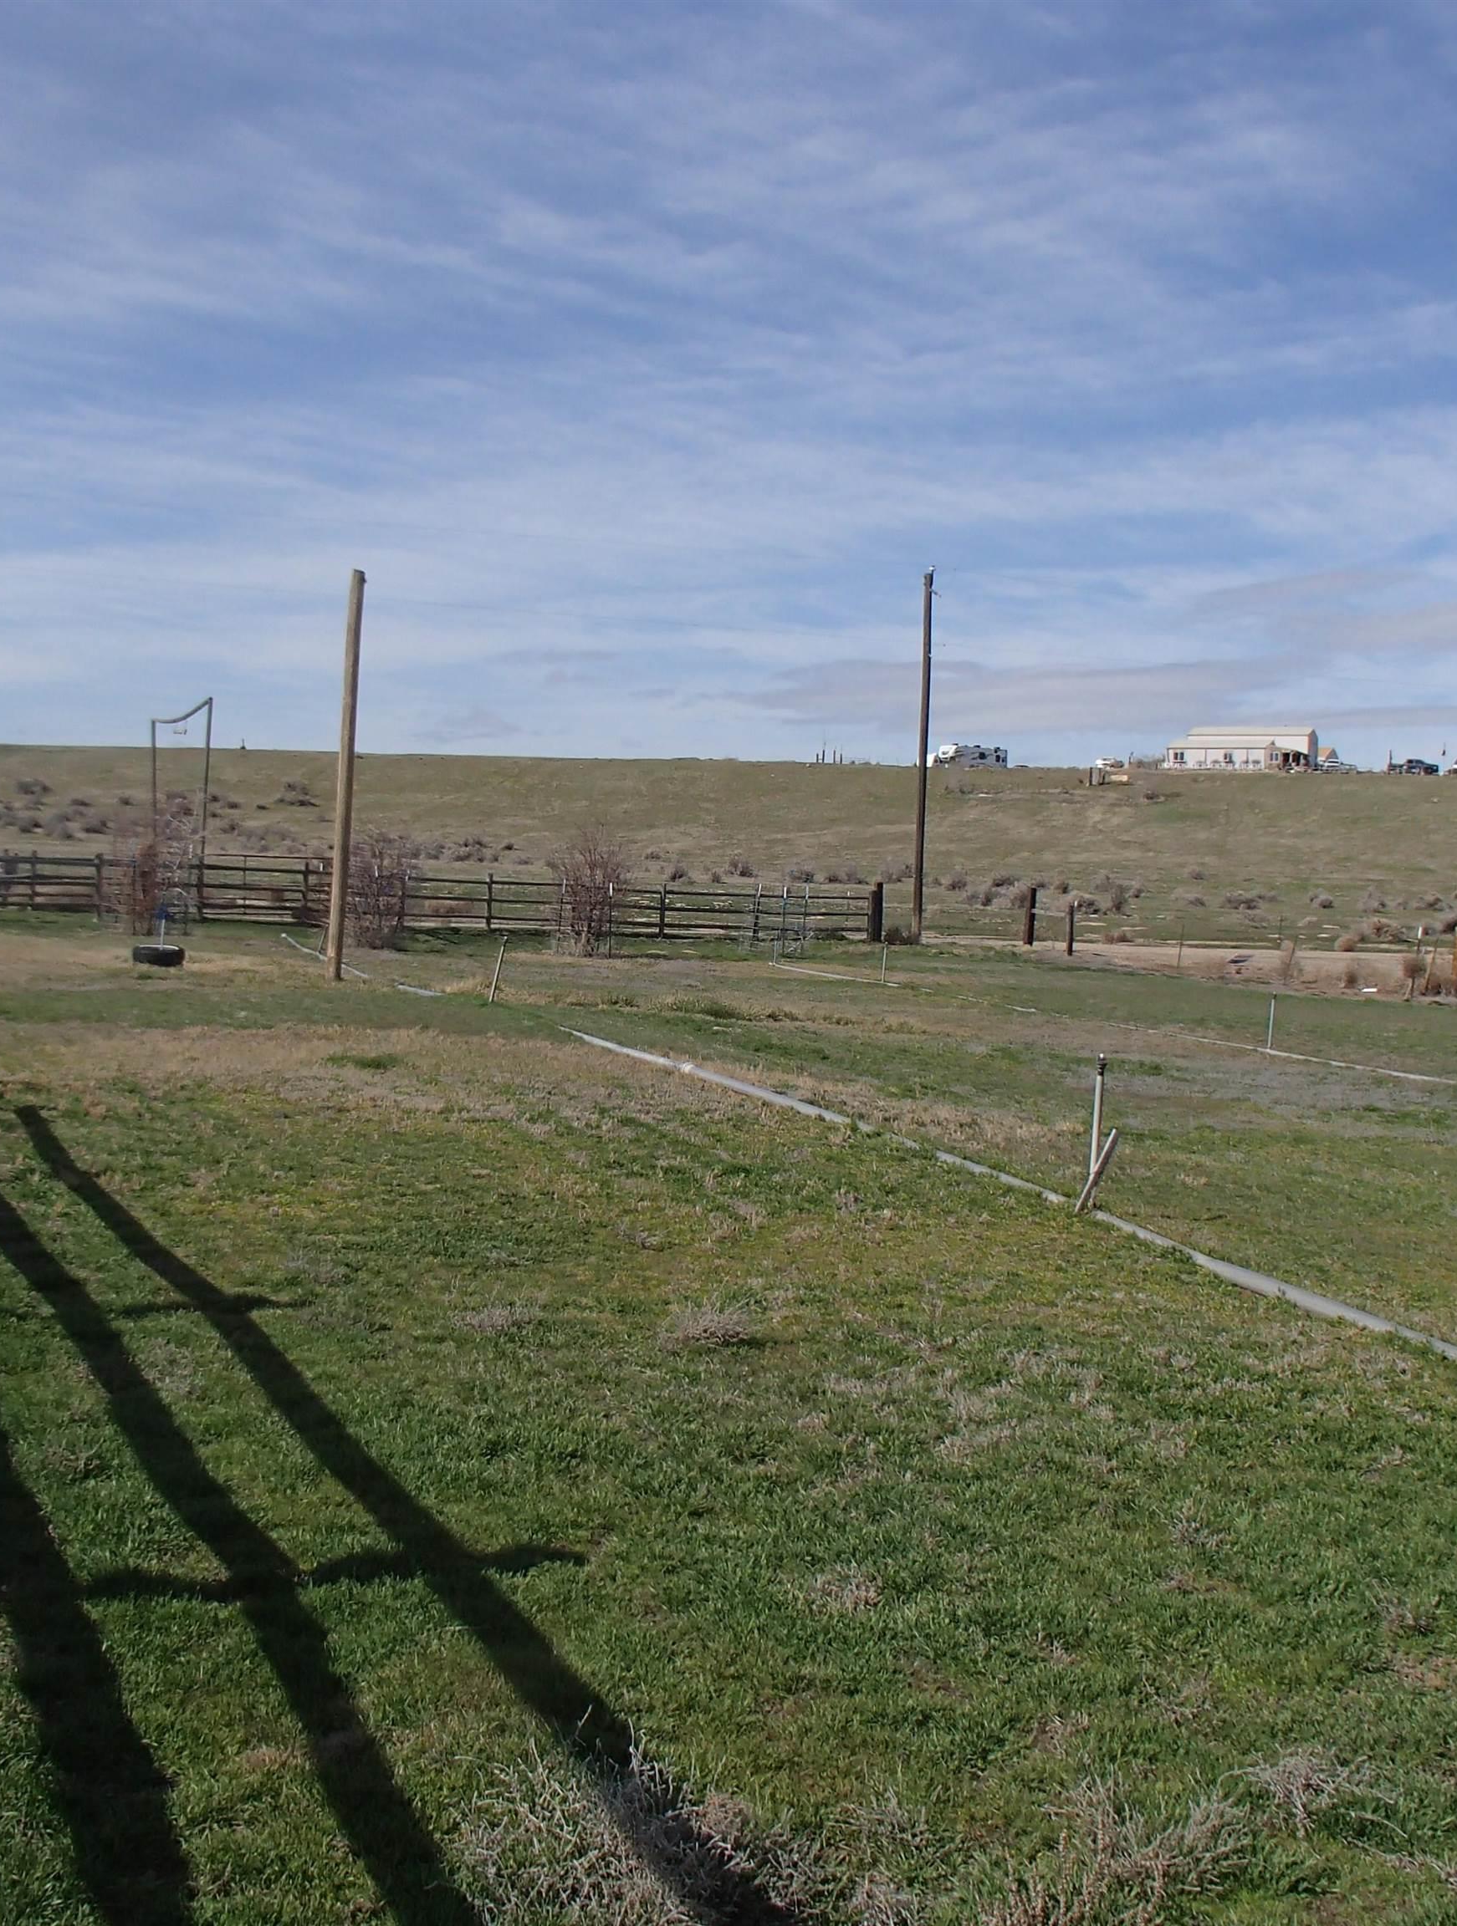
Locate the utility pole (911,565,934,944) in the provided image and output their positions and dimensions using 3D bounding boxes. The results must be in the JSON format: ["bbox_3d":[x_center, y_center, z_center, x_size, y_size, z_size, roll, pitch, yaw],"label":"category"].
[{"bbox_3d":[4.625,-4.891,49.136,0.240,8.762,0.240,1,5,0],"label":"utility pole"}]

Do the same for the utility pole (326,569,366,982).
[{"bbox_3d":[-4.000,-1.953,21.822,0.165,4.293,0.165,4,5,0],"label":"utility pole"}]

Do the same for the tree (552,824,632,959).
[{"bbox_3d":[-2.193,-1.142,32.414,1.220,2.072,1.220,1,5,0],"label":"tree"}]

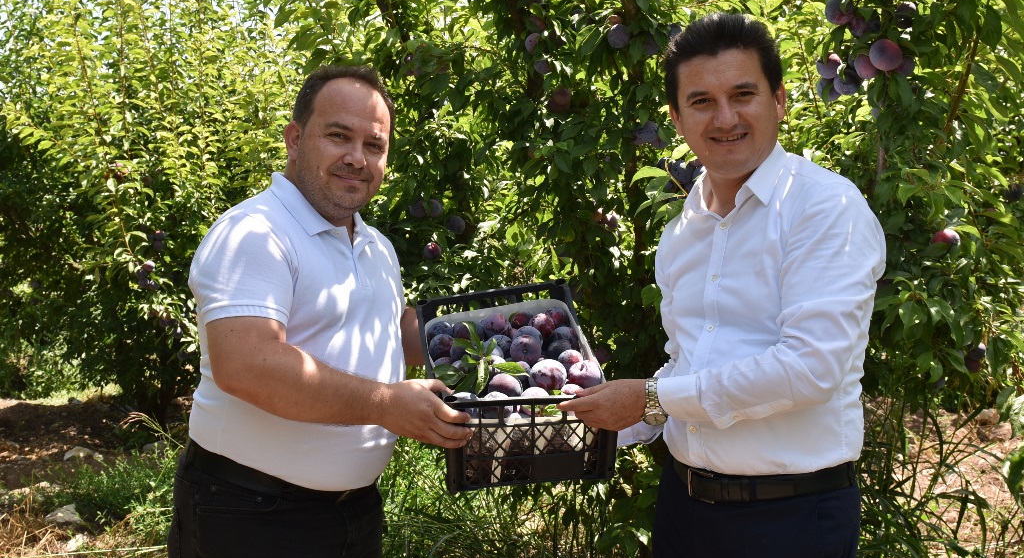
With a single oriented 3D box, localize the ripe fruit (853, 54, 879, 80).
[{"bbox_3d":[0.709,-0.425,2.050,0.053,0.053,0.053,0,3,0],"label":"ripe fruit"}]

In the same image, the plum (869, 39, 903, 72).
[{"bbox_3d":[0.705,-0.421,1.930,0.061,0.061,0.061,0,3,0],"label":"plum"}]

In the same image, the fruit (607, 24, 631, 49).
[{"bbox_3d":[0.245,-0.556,2.350,0.054,0.053,0.054,0,8,0],"label":"fruit"}]

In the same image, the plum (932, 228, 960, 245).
[{"bbox_3d":[0.804,-0.068,1.900,0.054,0.053,0.054,0,8,0],"label":"plum"}]

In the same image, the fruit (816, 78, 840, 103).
[{"bbox_3d":[0.657,-0.394,2.120,0.053,0.053,0.053,0,3,0],"label":"fruit"}]

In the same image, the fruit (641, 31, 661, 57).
[{"bbox_3d":[0.327,-0.554,2.420,0.055,0.055,0.055,0,3,0],"label":"fruit"}]

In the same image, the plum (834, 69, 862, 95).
[{"bbox_3d":[0.619,-0.362,1.890,0.051,0.050,0.051,0,8,0],"label":"plum"}]

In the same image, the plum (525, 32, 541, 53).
[{"bbox_3d":[0.056,-0.590,2.570,0.053,0.053,0.053,0,3,0],"label":"plum"}]

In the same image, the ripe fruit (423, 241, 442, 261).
[{"bbox_3d":[-0.219,-0.077,2.820,0.052,0.051,0.052,0,8,0],"label":"ripe fruit"}]

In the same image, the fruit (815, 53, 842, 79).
[{"bbox_3d":[0.645,-0.431,2.080,0.053,0.053,0.053,0,3,0],"label":"fruit"}]

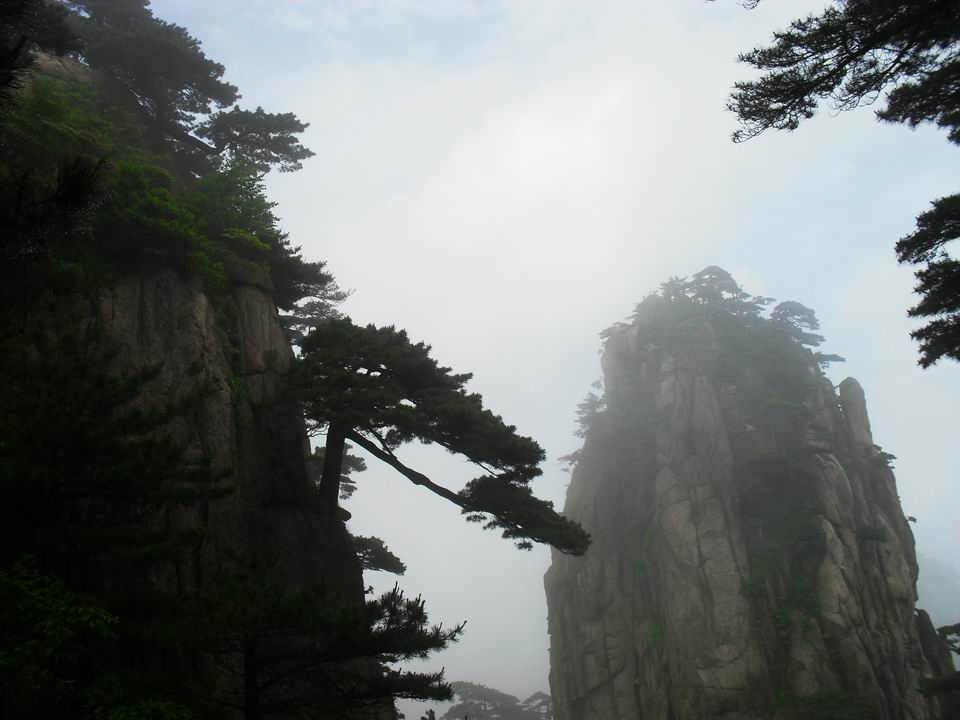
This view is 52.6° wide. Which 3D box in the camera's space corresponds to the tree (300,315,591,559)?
[{"bbox_3d":[-0.715,1.498,19.000,5.700,4.500,3.600,0,-5,0],"label":"tree"}]

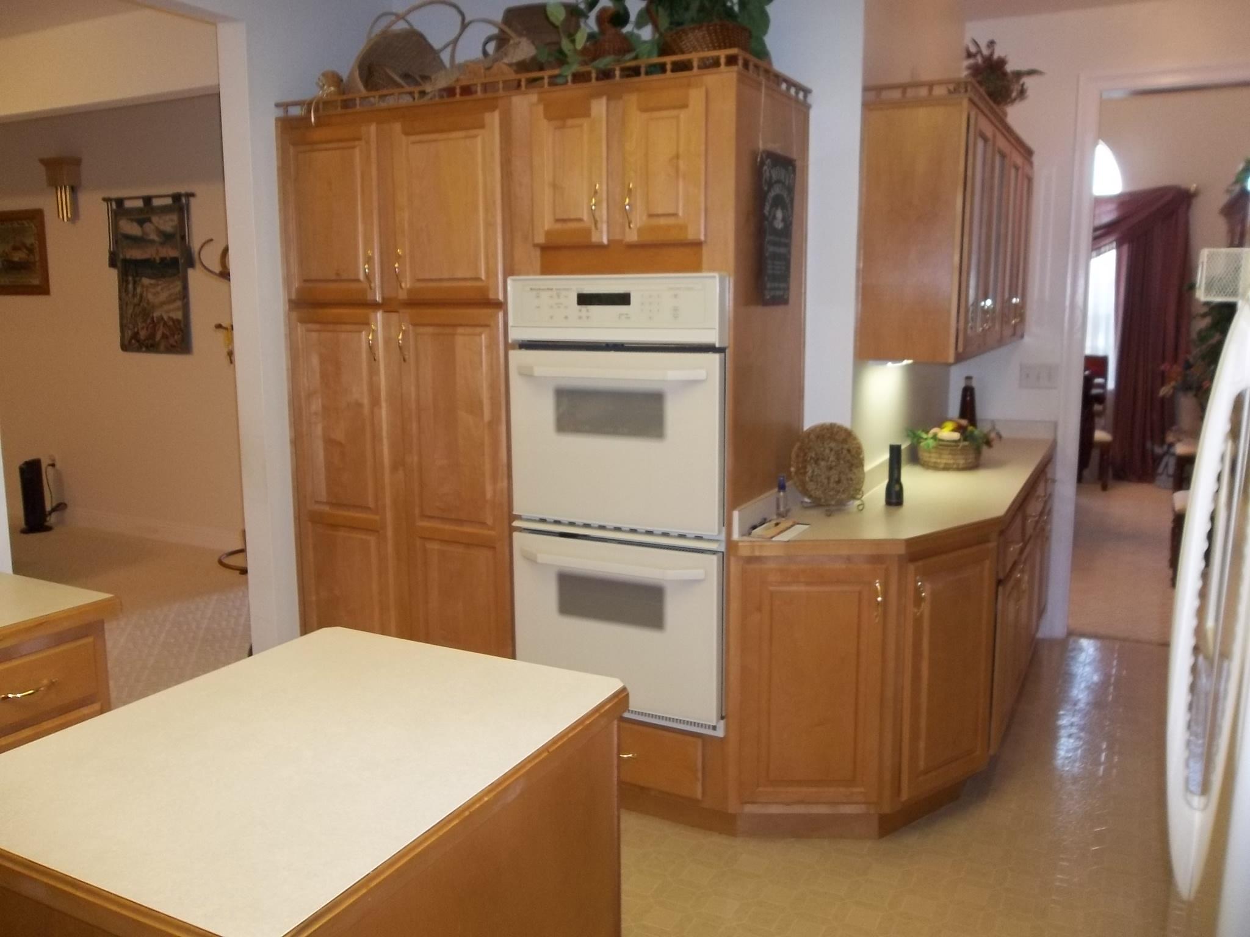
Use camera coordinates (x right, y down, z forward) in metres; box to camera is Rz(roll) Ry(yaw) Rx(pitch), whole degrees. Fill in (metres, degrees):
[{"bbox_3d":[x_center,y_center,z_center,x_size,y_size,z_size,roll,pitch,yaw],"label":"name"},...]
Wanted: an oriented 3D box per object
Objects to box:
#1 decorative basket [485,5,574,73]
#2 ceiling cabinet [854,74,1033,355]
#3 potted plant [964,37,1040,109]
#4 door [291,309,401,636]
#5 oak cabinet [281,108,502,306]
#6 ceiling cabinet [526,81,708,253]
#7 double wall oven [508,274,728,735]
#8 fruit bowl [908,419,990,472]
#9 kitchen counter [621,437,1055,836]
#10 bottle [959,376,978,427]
[{"bbox_3d":[-0.256,-1.270,3.056,0.328,0.308,0.229,4,10,26],"label":"decorative basket"},{"bbox_3d":[1.251,-0.837,3.640,0.328,0.806,1.672,5,10,28],"label":"ceiling cabinet"},{"bbox_3d":[1.307,-1.313,3.436,0.269,0.289,0.249,4,10,26],"label":"potted plant"},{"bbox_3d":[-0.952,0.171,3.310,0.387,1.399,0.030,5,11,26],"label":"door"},{"bbox_3d":[-0.587,-0.833,3.243,0.856,0.582,0.627,4,10,26],"label":"oak cabinet"},{"bbox_3d":[0.106,-0.841,2.877,0.567,0.443,0.607,4,10,26],"label":"ceiling cabinet"},{"bbox_3d":[0.092,0.060,2.974,0.682,1.269,0.597,4,10,26],"label":"double wall oven"},{"bbox_3d":[1.269,-0.098,3.798,0.298,0.189,0.269,4,10,26],"label":"fruit bowl"},{"bbox_3d":[1.096,0.484,3.582,0.672,0.920,2.418,5,10,28],"label":"kitchen counter"},{"bbox_3d":[1.494,-0.234,4.231,0.077,0.320,0.077,4,10,26],"label":"bottle"}]

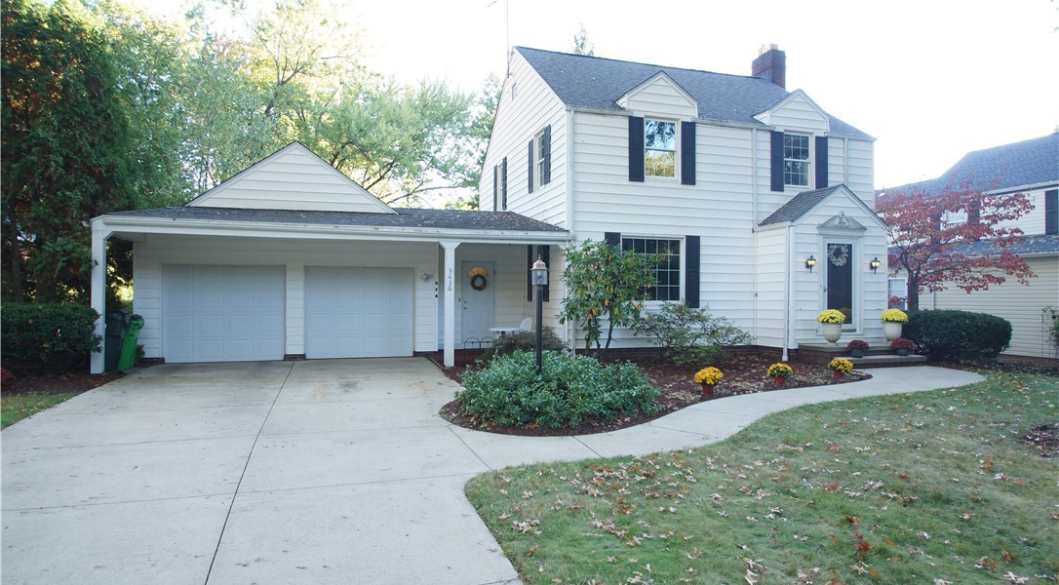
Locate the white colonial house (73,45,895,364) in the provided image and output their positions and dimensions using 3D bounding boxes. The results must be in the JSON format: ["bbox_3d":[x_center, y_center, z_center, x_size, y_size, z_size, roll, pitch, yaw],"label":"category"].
[{"bbox_3d":[-0.500,-2.950,15.100,16.600,8.900,10.200,0,0,-17],"label":"white colonial house"}]

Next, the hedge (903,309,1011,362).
[{"bbox_3d":[9.650,0.920,12.750,2.300,1.100,1.500,0,0,-17],"label":"hedge"}]

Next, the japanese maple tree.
[{"bbox_3d":[10.800,-0.800,14.800,3.700,4.500,3.500,0,0,-17],"label":"japanese maple tree"}]

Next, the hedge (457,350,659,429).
[{"bbox_3d":[0.360,1.160,7.150,2.400,0.650,2.000,0,0,-17],"label":"hedge"}]

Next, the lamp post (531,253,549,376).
[{"bbox_3d":[0.140,0.470,7.750,0.240,1.980,0.240,0,0,-17],"label":"lamp post"}]

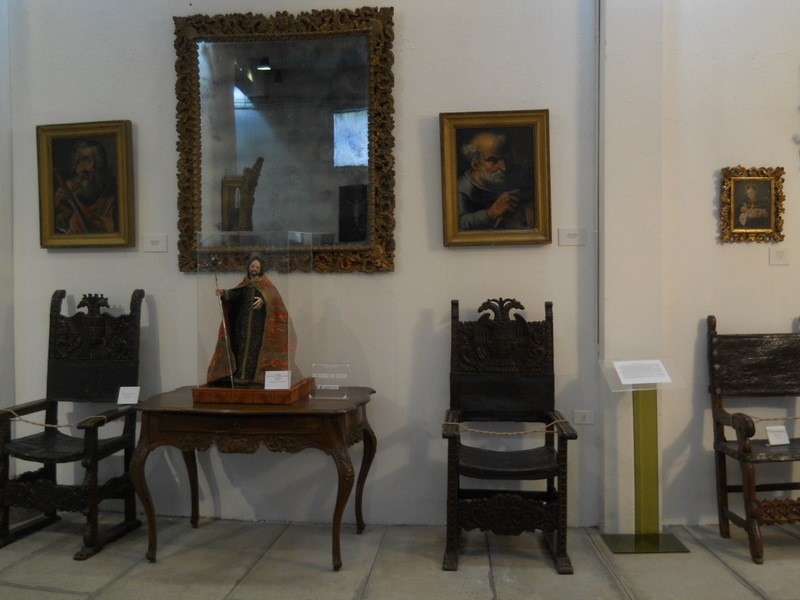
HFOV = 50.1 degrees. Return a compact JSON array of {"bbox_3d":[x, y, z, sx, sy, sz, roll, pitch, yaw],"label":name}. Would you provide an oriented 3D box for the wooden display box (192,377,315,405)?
[{"bbox_3d":[-0.738,0.463,4.406,0.499,0.071,0.458,0,2,9],"label":"wooden display box"}]

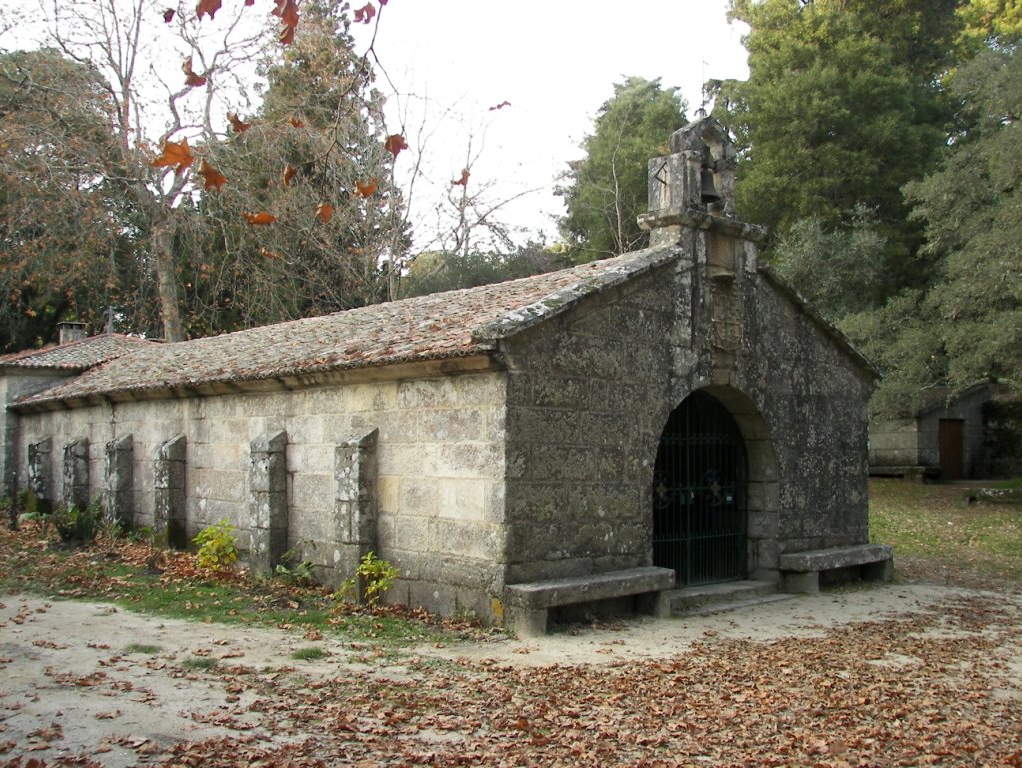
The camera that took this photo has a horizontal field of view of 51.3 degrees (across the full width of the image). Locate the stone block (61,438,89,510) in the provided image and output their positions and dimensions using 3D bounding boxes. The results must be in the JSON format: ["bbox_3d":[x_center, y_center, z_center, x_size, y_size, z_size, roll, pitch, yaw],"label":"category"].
[{"bbox_3d":[-7.613,1.642,18.612,0.253,1.444,0.495,3,-5,-41],"label":"stone block"}]

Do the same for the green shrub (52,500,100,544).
[{"bbox_3d":[-6.773,2.147,16.585,0.747,0.669,0.672,3,-5,-41],"label":"green shrub"}]

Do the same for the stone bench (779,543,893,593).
[{"bbox_3d":[4.052,2.281,13.254,1.989,0.449,0.398,3,-5,-41],"label":"stone bench"}]

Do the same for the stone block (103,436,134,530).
[{"bbox_3d":[-6.271,1.582,17.050,0.263,1.545,0.475,3,-5,-41],"label":"stone block"}]

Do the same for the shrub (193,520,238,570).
[{"bbox_3d":[-3.866,2.108,13.958,0.576,0.641,0.518,3,-5,-41],"label":"shrub"}]

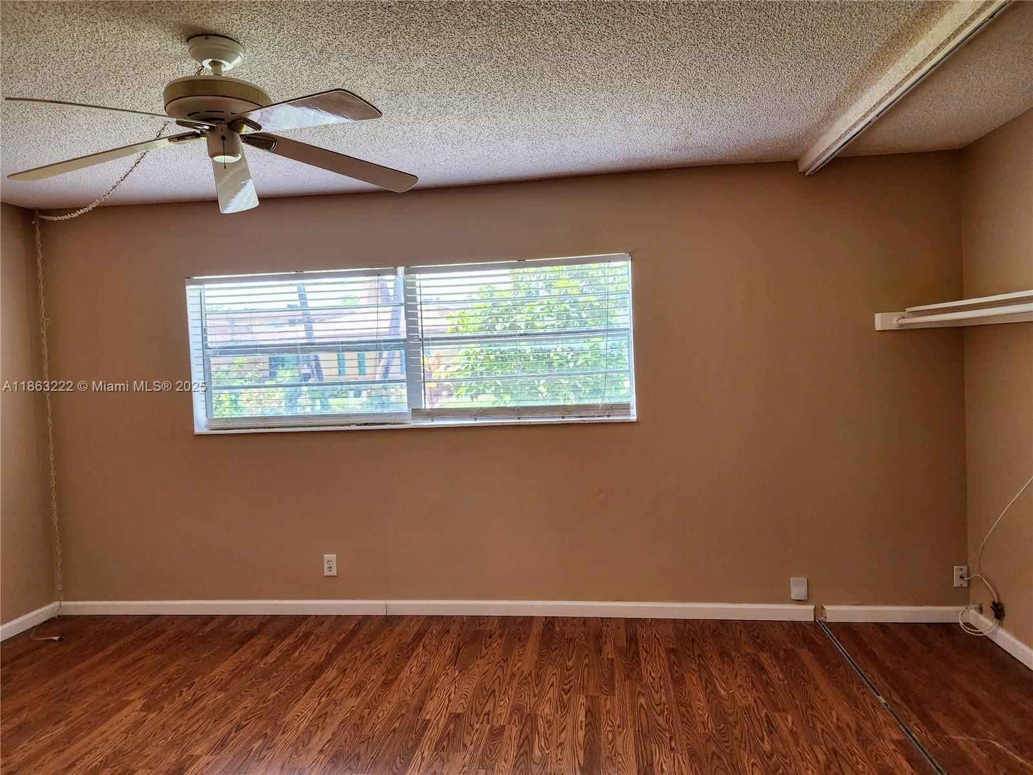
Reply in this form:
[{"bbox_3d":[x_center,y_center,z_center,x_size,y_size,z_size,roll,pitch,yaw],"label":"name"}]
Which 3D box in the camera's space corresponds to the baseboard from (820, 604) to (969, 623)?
[{"bbox_3d":[2.008,1.202,3.638,0.727,0.087,0.018,-2,2,7],"label":"baseboard"}]

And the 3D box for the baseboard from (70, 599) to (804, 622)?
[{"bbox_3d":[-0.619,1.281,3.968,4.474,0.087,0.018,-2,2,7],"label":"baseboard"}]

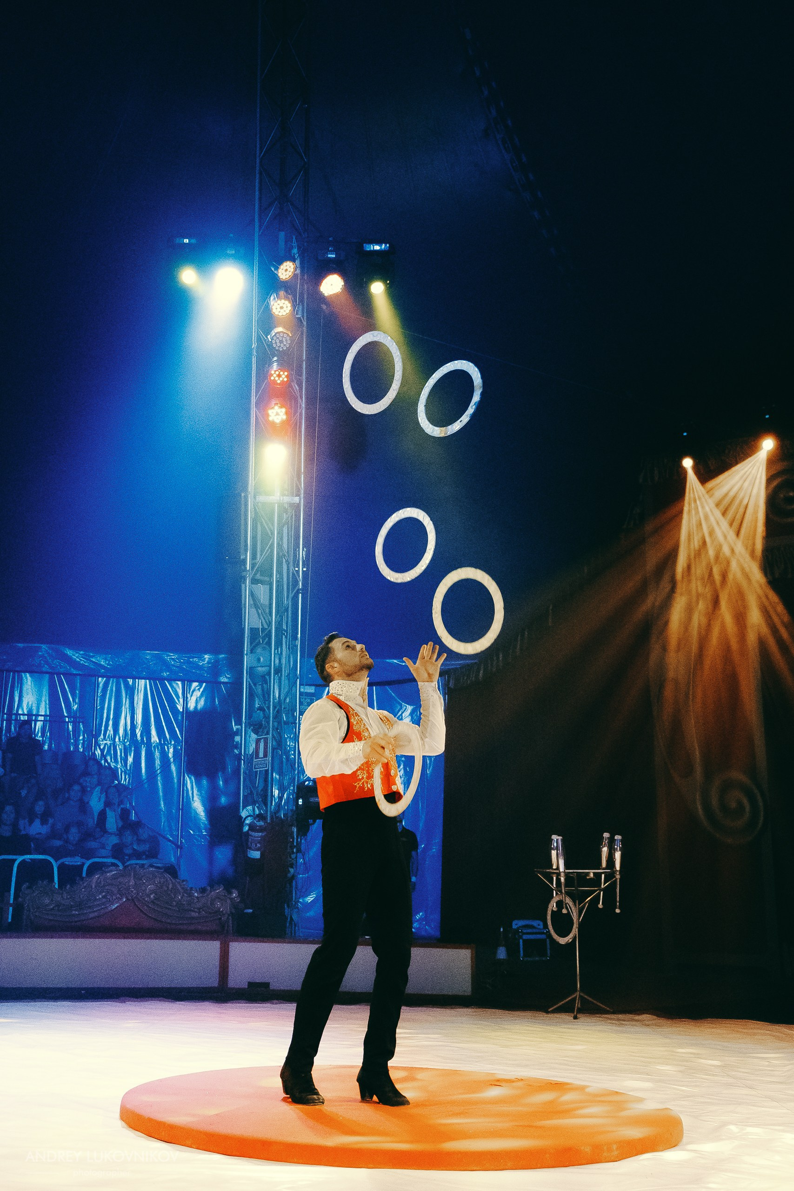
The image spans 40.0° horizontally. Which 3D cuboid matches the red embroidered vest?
[{"bbox_3d":[-0.148,0.604,4.178,0.270,0.470,0.400,-14,-19,31],"label":"red embroidered vest"}]

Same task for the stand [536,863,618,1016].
[{"bbox_3d":[1.157,2.230,7.022,0.560,0.920,0.520,1,-14,-3],"label":"stand"}]

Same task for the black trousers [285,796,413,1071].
[{"bbox_3d":[-0.170,1.235,4.020,0.440,0.980,0.420,-10,-17,36],"label":"black trousers"}]

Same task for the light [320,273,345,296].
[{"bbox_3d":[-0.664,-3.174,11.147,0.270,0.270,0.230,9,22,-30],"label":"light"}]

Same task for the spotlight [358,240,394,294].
[{"bbox_3d":[-0.224,-3.364,11.196,0.370,0.480,0.310,4,-14,-12],"label":"spotlight"}]

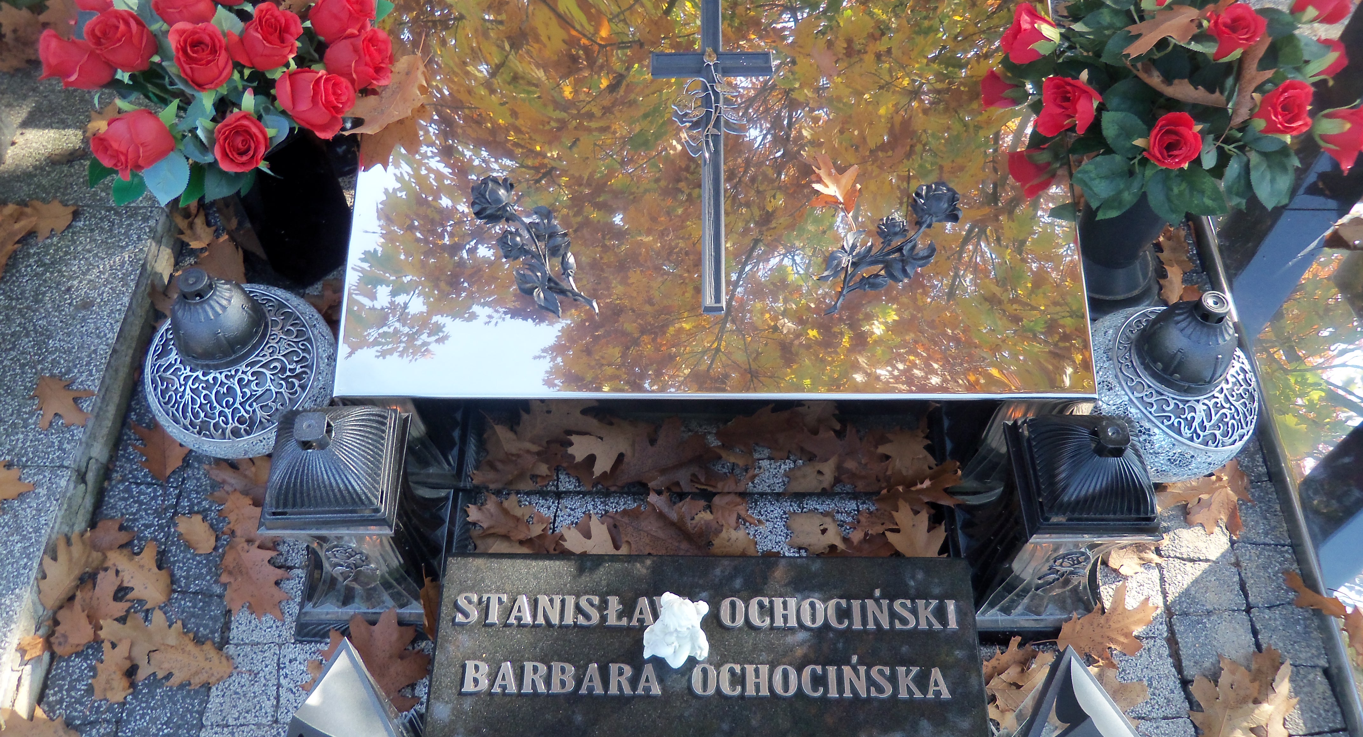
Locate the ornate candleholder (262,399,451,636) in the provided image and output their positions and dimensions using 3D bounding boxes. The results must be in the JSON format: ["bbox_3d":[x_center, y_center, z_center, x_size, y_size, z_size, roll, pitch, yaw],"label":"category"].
[{"bbox_3d":[-0.441,0.177,1.475,0.224,0.379,0.224,-1,56,0],"label":"ornate candleholder"}]

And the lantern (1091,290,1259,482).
[{"bbox_3d":[0.709,0.007,1.608,0.279,0.324,0.279,16,57,11],"label":"lantern"}]

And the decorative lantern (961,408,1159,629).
[{"bbox_3d":[0.512,0.178,1.460,0.224,0.379,0.224,-1,56,0],"label":"decorative lantern"}]

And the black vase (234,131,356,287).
[{"bbox_3d":[-0.645,-0.300,1.844,0.168,0.315,0.168,0,56,1],"label":"black vase"}]

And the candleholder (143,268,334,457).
[{"bbox_3d":[-0.672,-0.026,1.651,0.279,0.324,0.279,-15,57,-9],"label":"candleholder"}]

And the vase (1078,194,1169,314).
[{"bbox_3d":[0.749,-0.228,1.783,0.172,0.300,0.172,0,56,1],"label":"vase"}]

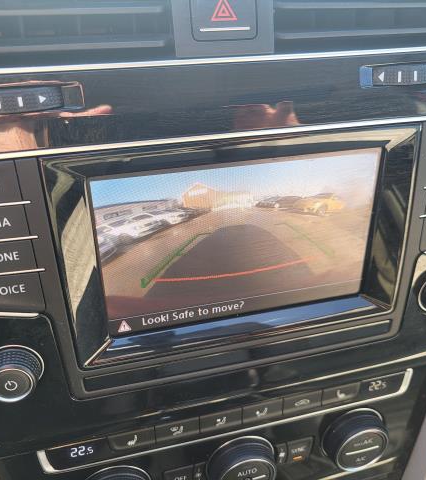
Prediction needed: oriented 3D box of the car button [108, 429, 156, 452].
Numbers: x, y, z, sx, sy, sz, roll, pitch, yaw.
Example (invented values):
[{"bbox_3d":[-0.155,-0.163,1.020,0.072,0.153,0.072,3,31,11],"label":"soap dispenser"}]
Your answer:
[{"bbox_3d":[-0.048,0.117,0.283,0.027,0.013,0.005,-8,28,-13],"label":"car button"}]

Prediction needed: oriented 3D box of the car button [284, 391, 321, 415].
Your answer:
[{"bbox_3d":[0.058,0.104,0.307,0.026,0.013,0.005,-8,28,-13],"label":"car button"}]

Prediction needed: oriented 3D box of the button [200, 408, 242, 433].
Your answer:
[{"bbox_3d":[0.005,0.111,0.295,0.026,0.013,0.005,-8,28,-13],"label":"button"}]

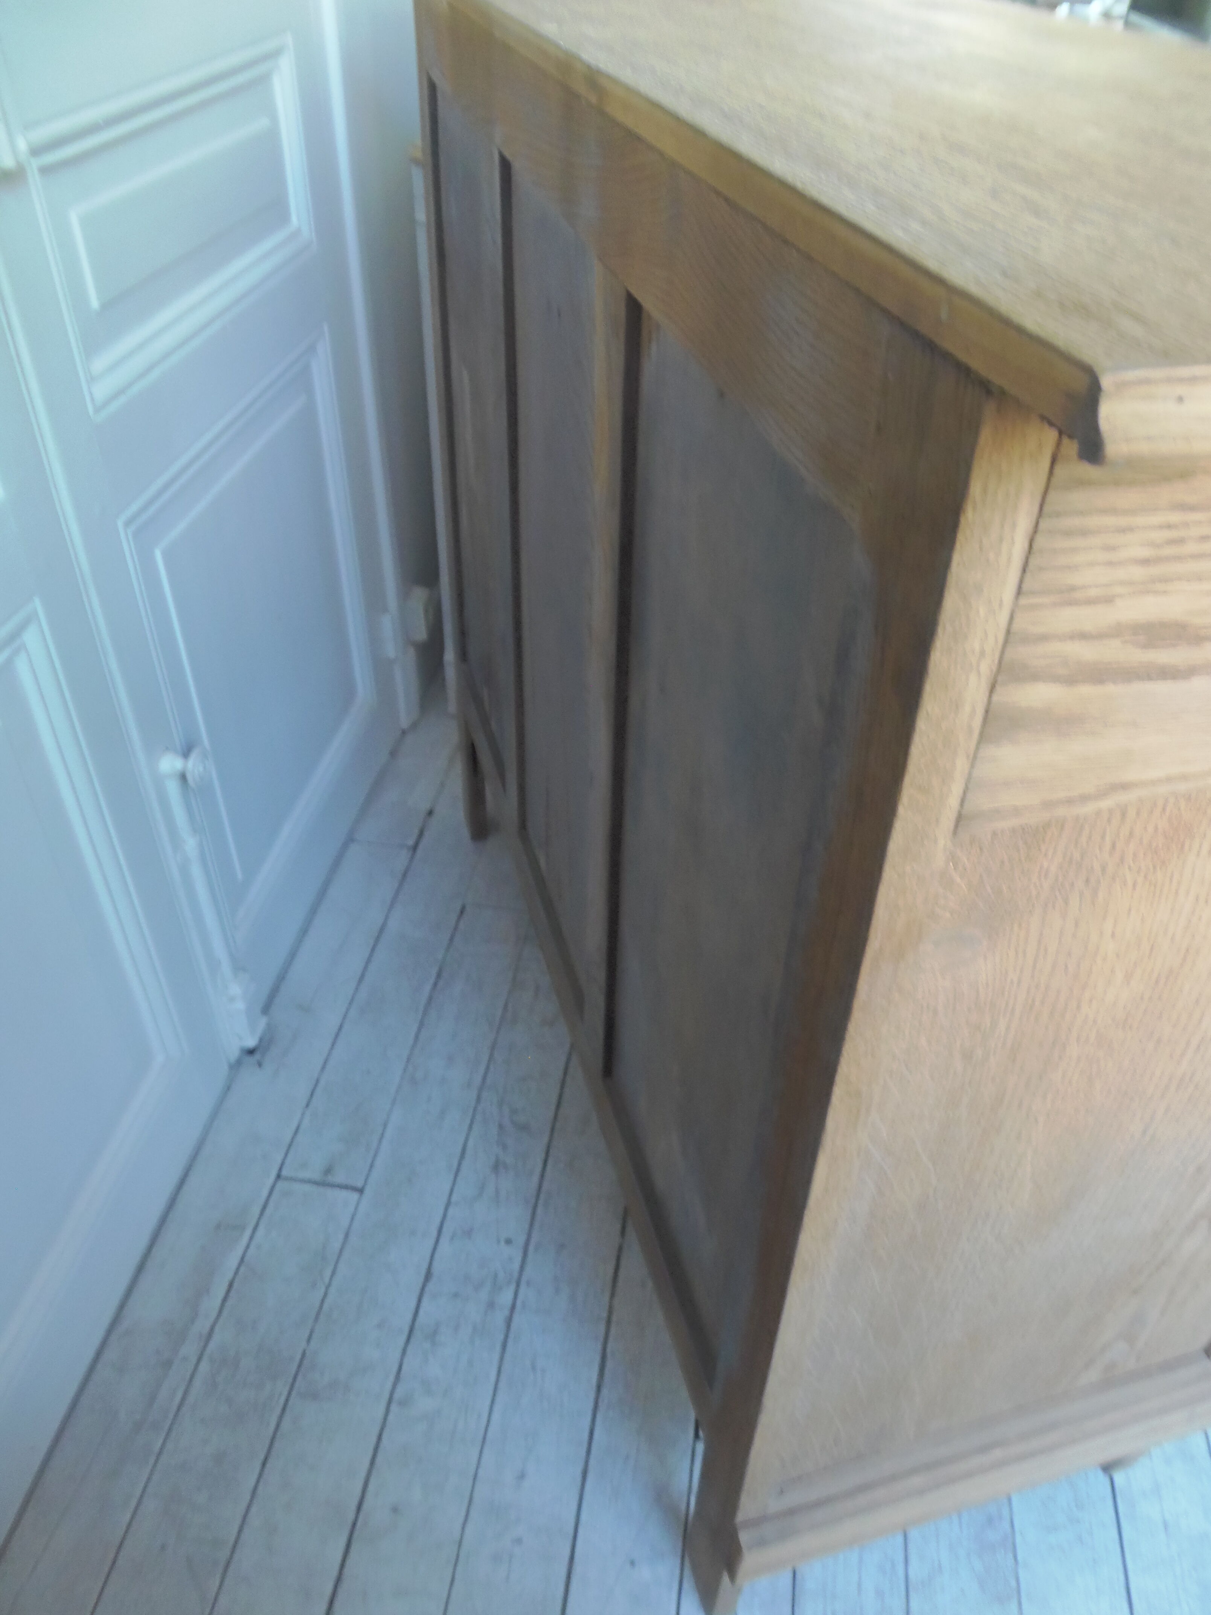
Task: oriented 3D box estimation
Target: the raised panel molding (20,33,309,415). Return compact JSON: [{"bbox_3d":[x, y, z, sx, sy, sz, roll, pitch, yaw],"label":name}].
[{"bbox_3d":[-0.360,-0.549,1.016,0.030,0.196,0.507,7,41,5],"label":"raised panel molding"}]

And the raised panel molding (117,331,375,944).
[{"bbox_3d":[-0.374,-0.205,1.311,0.025,0.532,0.516,7,41,5],"label":"raised panel molding"}]

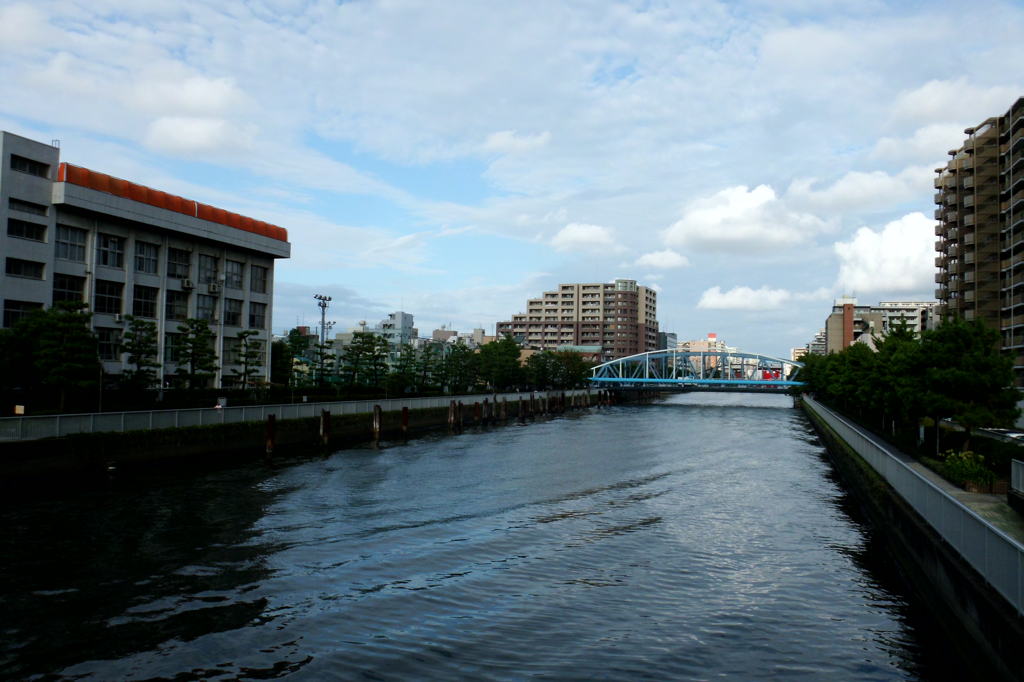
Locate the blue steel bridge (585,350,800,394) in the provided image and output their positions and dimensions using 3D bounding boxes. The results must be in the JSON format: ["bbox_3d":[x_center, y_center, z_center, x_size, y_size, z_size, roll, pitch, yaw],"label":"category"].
[{"bbox_3d":[35.909,5.656,151.020,40.700,8.100,9.500,0,-2,19],"label":"blue steel bridge"}]

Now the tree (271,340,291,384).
[{"bbox_3d":[-25.062,2.593,86.000,3.200,5.700,3.200,2,-2,-16],"label":"tree"}]

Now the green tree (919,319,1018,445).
[{"bbox_3d":[19.489,2.041,33.985,4.270,6.000,4.200,0,-3,30],"label":"green tree"}]

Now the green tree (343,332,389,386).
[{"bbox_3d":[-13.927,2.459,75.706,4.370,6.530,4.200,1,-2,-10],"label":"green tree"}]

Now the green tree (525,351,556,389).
[{"bbox_3d":[4.081,4.433,113.999,4.580,6.150,4.600,1,-2,2],"label":"green tree"}]

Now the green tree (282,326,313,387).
[{"bbox_3d":[-17.783,1.658,66.000,2.600,5.700,2.600,2,-2,-15],"label":"green tree"}]

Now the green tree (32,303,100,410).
[{"bbox_3d":[-24.958,0.852,44.500,3.800,6.000,3.800,2,-2,-29],"label":"green tree"}]

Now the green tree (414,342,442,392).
[{"bbox_3d":[-9.074,3.193,86.497,3.040,6.060,3.200,1,-2,-6],"label":"green tree"}]

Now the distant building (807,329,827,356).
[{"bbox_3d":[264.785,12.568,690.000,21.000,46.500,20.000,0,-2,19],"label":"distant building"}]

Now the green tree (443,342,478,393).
[{"bbox_3d":[-6.015,3.351,93.003,4.210,6.350,4.100,1,-2,-4],"label":"green tree"}]

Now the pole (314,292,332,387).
[{"bbox_3d":[-20.148,0.534,85.000,0.900,11.000,2.900,0,-2,19],"label":"pole"}]

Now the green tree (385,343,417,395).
[{"bbox_3d":[-11.418,3.072,81.493,3.280,5.840,3.300,1,-2,-8],"label":"green tree"}]

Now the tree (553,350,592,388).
[{"bbox_3d":[9.426,4.731,124.006,5.600,6.500,5.200,1,-2,4],"label":"tree"}]

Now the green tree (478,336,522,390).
[{"bbox_3d":[-1.647,3.258,114.000,6.200,7.800,6.200,1,-2,-1],"label":"green tree"}]

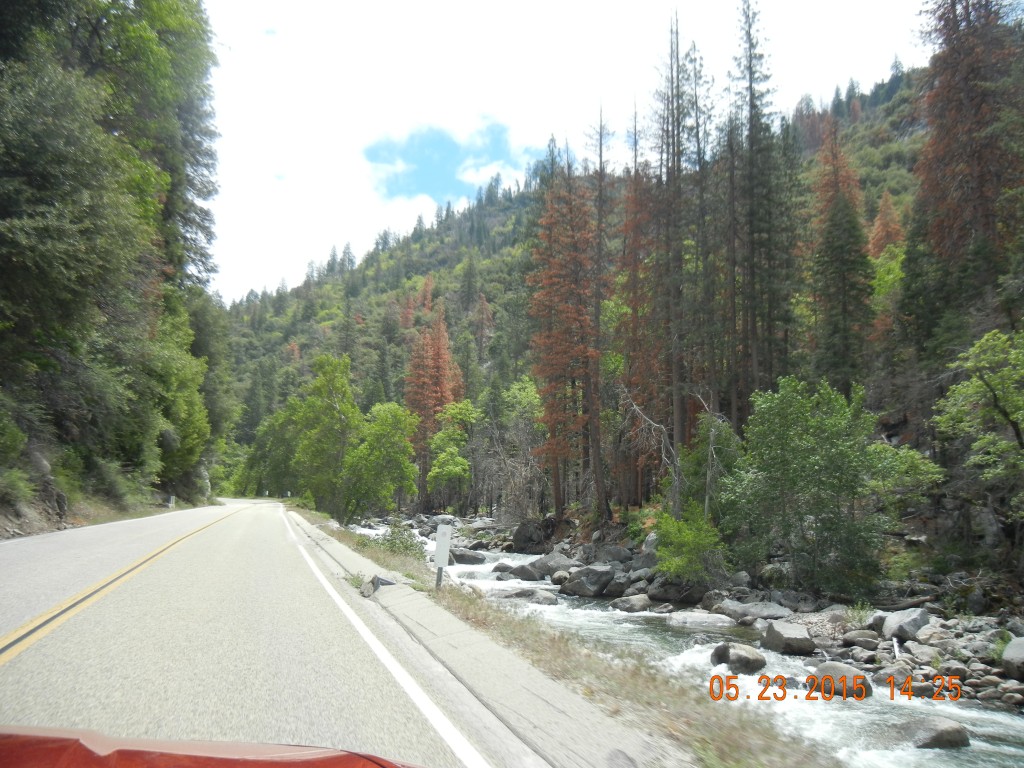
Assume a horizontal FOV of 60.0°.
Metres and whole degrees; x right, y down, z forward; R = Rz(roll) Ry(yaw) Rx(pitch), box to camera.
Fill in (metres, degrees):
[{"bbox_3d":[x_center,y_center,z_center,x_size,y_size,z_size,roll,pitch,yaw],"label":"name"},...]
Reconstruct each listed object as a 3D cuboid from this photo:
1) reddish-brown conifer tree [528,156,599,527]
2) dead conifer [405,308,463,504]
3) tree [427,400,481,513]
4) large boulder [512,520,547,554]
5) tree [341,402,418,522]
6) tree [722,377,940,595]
[{"bbox_3d":[4.277,-4.427,75.160,5.760,31.290,5.470,0,-7,3],"label":"reddish-brown conifer tree"},{"bbox_3d":[-10.844,2.919,122.602,8.010,27.200,8.010,1,-7,-5],"label":"dead conifer"},{"bbox_3d":[-6.248,7.695,94.782,5.770,11.930,5.480,1,-7,-4],"label":"tree"},{"bbox_3d":[1.167,10.233,59.183,2.270,2.240,2.150,0,-7,1],"label":"large boulder"},{"bbox_3d":[-9.227,5.431,61.802,5.430,8.330,5.160,1,-7,-8],"label":"tree"},{"bbox_3d":[11.273,3.522,31.313,7.690,7.640,6.540,-2,-8,20],"label":"tree"}]

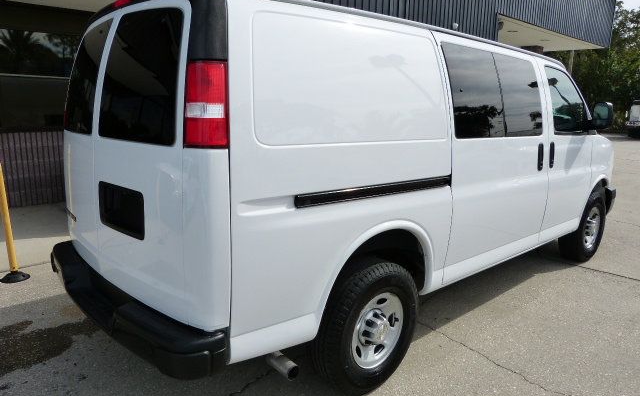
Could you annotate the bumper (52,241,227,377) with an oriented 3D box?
[{"bbox_3d":[-1.119,0.498,2.485,0.270,0.235,1.970,-9,15,-42],"label":"bumper"}]

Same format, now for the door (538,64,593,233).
[{"bbox_3d":[2.130,-0.391,4.068,1.020,1.490,0.190,-9,15,-42],"label":"door"}]

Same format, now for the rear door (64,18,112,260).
[{"bbox_3d":[-1.364,-0.322,2.659,0.220,1.350,0.820,-9,15,-42],"label":"rear door"}]

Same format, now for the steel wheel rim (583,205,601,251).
[{"bbox_3d":[2.815,0.310,4.895,0.440,0.440,0.165,-9,15,-42],"label":"steel wheel rim"}]

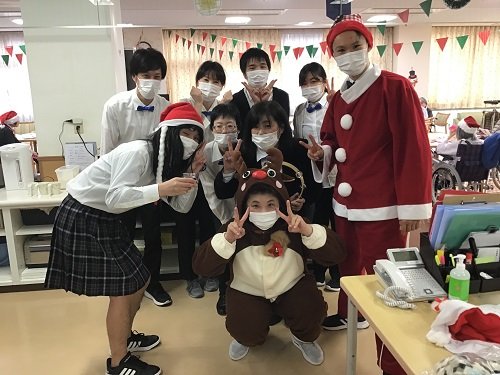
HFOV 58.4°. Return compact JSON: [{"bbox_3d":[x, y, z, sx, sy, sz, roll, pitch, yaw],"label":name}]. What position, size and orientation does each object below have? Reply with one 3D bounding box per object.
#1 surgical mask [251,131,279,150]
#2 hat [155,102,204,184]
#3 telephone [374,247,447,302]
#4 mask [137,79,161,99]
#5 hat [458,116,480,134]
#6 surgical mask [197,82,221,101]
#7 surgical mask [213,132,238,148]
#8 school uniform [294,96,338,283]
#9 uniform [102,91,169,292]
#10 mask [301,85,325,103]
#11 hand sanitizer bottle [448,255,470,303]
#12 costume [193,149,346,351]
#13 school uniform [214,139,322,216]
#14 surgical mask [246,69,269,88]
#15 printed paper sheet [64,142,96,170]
[{"bbox_3d":[0.082,-0.257,2.450,0.145,0.110,0.075,2,12,14],"label":"surgical mask"},{"bbox_3d":[-0.326,-0.217,2.147,0.240,0.380,0.210,10,17,44],"label":"hat"},{"bbox_3d":[0.554,0.289,1.559,0.172,0.110,0.230,-3,12,-7],"label":"telephone"},{"bbox_3d":[-0.585,-0.569,2.606,0.137,0.115,0.085,-4,12,-13],"label":"mask"},{"bbox_3d":[2.255,-0.637,4.600,0.220,0.180,0.230,-8,13,-30],"label":"hat"},{"bbox_3d":[-0.253,-0.589,2.760,0.145,0.115,0.075,9,14,1],"label":"surgical mask"},{"bbox_3d":[-0.133,-0.272,2.552,0.137,0.100,0.085,-2,12,-1],"label":"surgical mask"},{"bbox_3d":[0.462,0.032,3.033,0.400,1.270,0.270,0,12,7],"label":"school uniform"},{"bbox_3d":[-0.743,0.052,2.930,0.460,1.380,0.330,-4,11,-13],"label":"uniform"},{"bbox_3d":[0.402,-0.589,2.824,0.137,0.100,0.085,1,12,11],"label":"mask"},{"bbox_3d":[0.682,0.296,1.455,0.064,0.153,0.064,-5,12,-17],"label":"hand sanitizer bottle"},{"bbox_3d":[0.098,0.300,2.434,0.810,1.030,0.600,-1,12,0],"label":"costume"},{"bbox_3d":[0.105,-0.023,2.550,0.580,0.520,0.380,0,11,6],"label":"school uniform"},{"bbox_3d":[0.052,-0.720,2.970,0.148,0.115,0.075,-1,14,-1],"label":"surgical mask"},{"bbox_3d":[-1.268,-0.185,3.380,0.225,0.300,0.015,-3,12,-5],"label":"printed paper sheet"}]

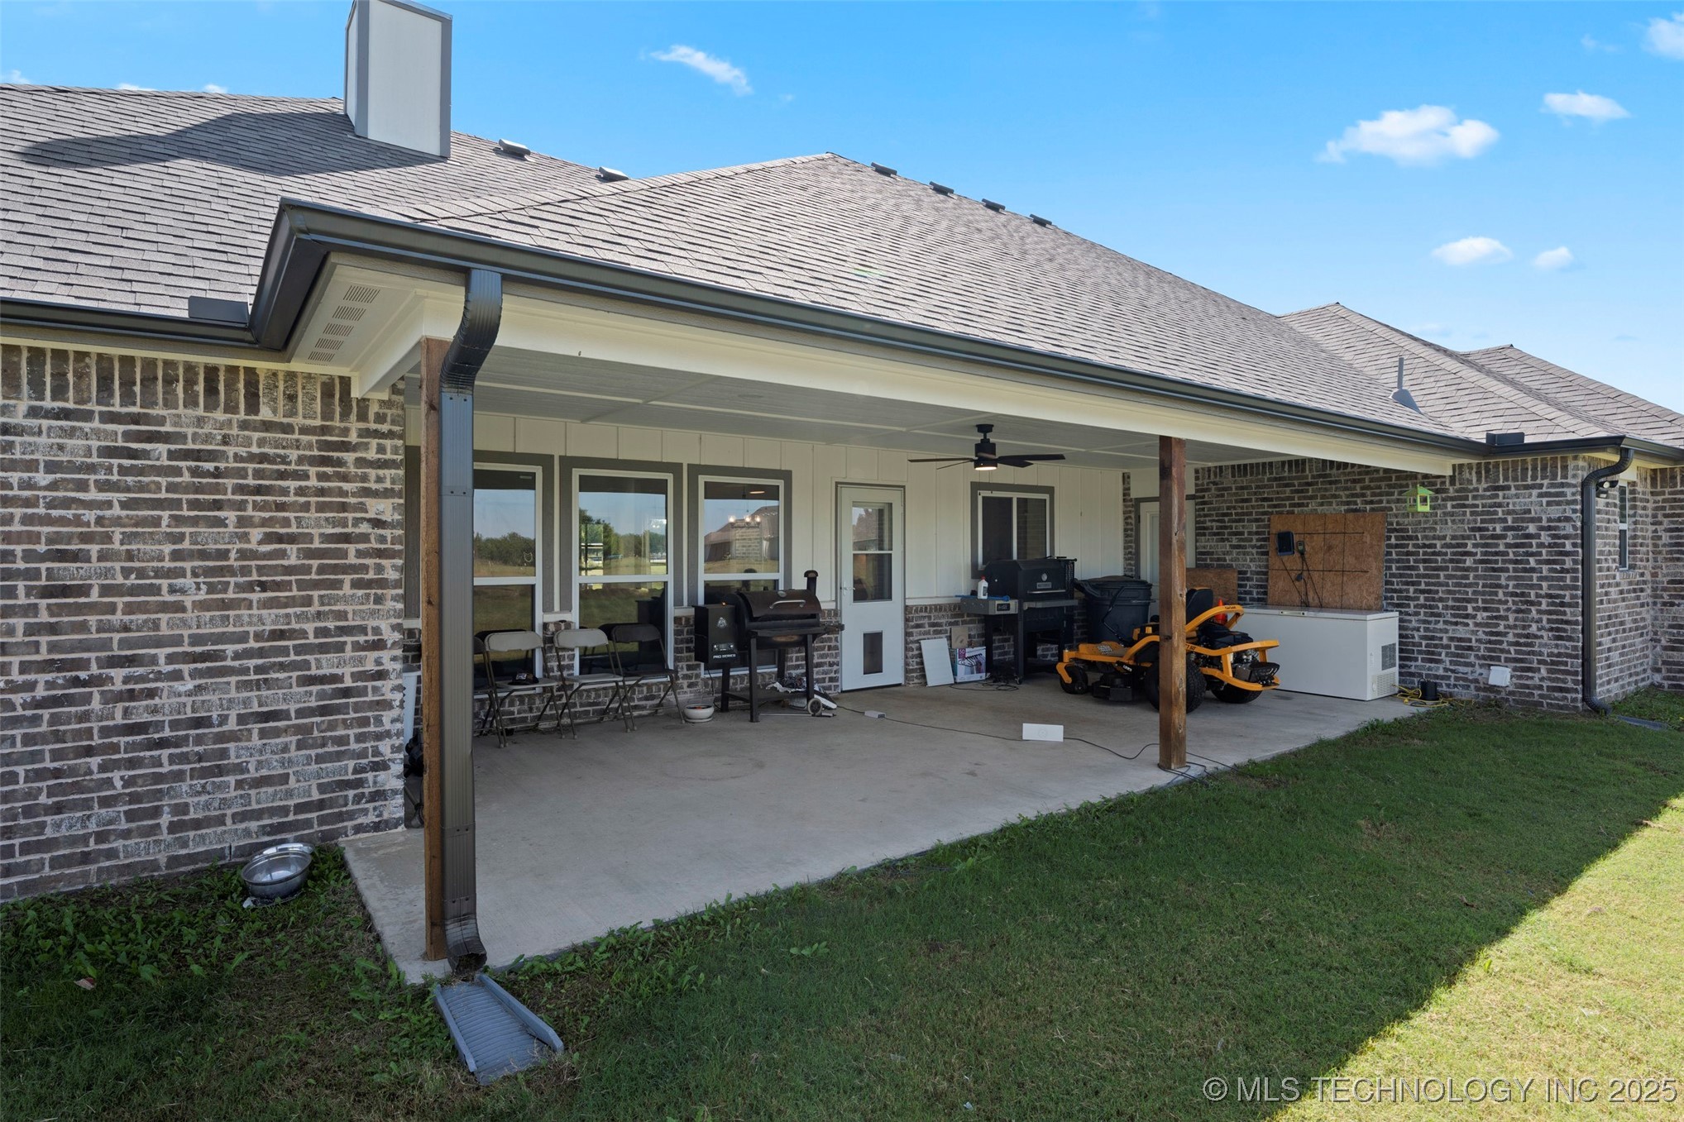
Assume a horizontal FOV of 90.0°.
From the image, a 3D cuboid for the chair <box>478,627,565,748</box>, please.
[{"bbox_3d":[-2.426,0.952,6.404,0.450,0.800,0.490,-1,1,-36],"label":"chair"}]

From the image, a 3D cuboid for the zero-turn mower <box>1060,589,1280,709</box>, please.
[{"bbox_3d":[3.348,0.824,8.460,1.300,1.140,1.920,0,1,-35],"label":"zero-turn mower"}]

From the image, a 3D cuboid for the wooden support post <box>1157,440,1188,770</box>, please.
[{"bbox_3d":[2.318,0.296,5.909,0.150,2.300,0.115,-1,1,-36],"label":"wooden support post"}]

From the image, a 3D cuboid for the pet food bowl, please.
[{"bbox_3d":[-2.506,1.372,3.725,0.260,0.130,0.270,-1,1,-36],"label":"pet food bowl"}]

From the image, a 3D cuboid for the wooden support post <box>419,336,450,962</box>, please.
[{"bbox_3d":[-1.542,0.332,3.264,0.140,2.350,0.140,0,1,-35],"label":"wooden support post"}]

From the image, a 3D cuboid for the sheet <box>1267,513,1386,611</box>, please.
[{"bbox_3d":[5.485,0.064,9.605,0.015,1.200,1.240,0,1,-35],"label":"sheet"}]

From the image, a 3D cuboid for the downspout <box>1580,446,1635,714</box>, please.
[{"bbox_3d":[7.097,0.184,7.805,0.110,2.450,0.340,-1,1,-36],"label":"downspout"}]

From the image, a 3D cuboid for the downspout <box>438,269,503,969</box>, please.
[{"bbox_3d":[-1.315,0.287,2.979,0.104,2.450,0.570,0,1,-35],"label":"downspout"}]

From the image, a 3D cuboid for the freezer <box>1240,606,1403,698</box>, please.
[{"bbox_3d":[5.182,0.967,9.333,0.750,0.885,1.520,0,1,-35],"label":"freezer"}]

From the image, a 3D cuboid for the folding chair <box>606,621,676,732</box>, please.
[{"bbox_3d":[-1.636,0.953,7.096,0.460,0.810,0.480,0,1,-35],"label":"folding chair"}]

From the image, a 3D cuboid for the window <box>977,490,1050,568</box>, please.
[{"bbox_3d":[2.059,-0.351,9.980,1.210,0.905,0.080,0,1,-35],"label":"window"}]

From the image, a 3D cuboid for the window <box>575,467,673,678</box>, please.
[{"bbox_3d":[-1.850,0.141,7.153,0.890,1.810,0.090,-1,1,-36],"label":"window"}]

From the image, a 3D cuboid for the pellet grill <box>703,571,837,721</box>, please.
[{"bbox_3d":[-0.644,0.728,7.467,1.280,1.260,0.680,0,1,-35],"label":"pellet grill"}]

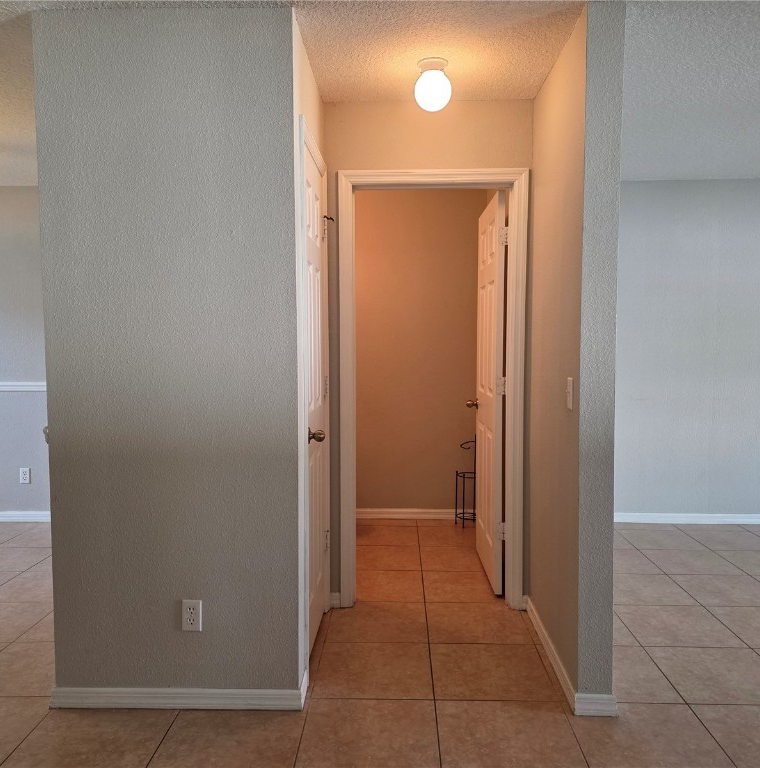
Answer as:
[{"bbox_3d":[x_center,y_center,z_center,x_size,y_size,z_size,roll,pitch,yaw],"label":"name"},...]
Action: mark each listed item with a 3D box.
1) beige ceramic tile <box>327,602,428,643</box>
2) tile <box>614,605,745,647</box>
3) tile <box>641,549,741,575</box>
[{"bbox_3d":[-0.010,1.120,3.168,0.453,0.010,0.453,0,3,2],"label":"beige ceramic tile"},{"bbox_3d":[1.372,1.127,3.166,0.457,0.010,0.457,0,3,2],"label":"tile"},{"bbox_3d":[1.840,1.059,4.021,0.452,0.010,0.452,0,3,2],"label":"tile"}]

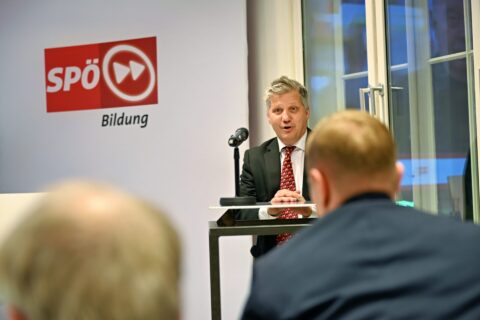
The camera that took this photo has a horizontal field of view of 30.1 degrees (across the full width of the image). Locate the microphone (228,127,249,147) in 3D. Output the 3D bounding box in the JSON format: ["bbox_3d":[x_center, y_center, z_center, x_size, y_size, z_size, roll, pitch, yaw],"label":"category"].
[{"bbox_3d":[-0.007,-0.082,3.270,0.056,0.060,0.150,-3,11,20],"label":"microphone"}]

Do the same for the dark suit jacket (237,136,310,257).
[{"bbox_3d":[0.243,0.230,3.460,0.500,0.680,0.380,-3,-2,16],"label":"dark suit jacket"}]

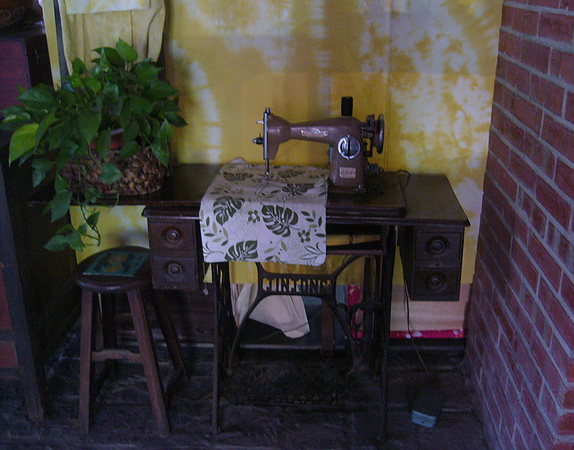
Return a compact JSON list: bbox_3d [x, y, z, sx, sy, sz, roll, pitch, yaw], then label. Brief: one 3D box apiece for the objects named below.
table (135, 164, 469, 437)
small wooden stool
[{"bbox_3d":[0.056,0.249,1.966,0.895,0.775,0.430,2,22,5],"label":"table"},{"bbox_3d":[-0.519,0.377,2.004,0.310,0.515,0.325,2,22,5],"label":"small wooden stool"}]

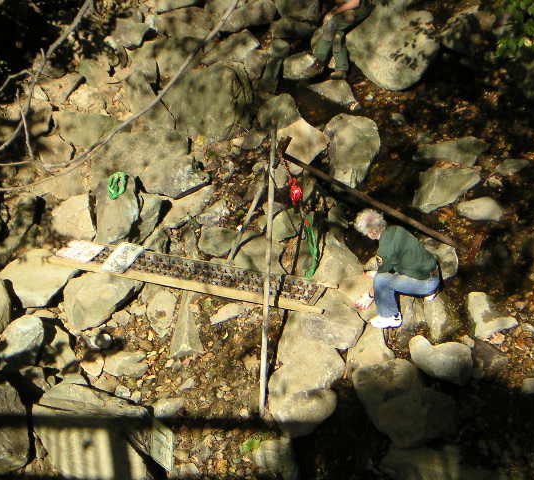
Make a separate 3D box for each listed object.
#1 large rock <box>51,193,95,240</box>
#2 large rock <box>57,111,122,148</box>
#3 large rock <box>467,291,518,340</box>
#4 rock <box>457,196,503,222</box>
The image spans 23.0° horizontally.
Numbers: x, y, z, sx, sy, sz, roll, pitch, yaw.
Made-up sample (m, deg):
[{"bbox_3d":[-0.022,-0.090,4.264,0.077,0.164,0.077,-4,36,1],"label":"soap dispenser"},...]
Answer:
[{"bbox_3d":[-1.765,-0.216,12.000,0.349,0.266,0.409,0,41,0],"label":"large rock"},{"bbox_3d":[-1.776,-1.089,13.100,0.620,0.211,0.384,0,41,0],"label":"large rock"},{"bbox_3d":[1.888,0.635,11.041,0.450,0.220,0.420,0,42,0],"label":"large rock"},{"bbox_3d":[1.870,-0.276,11.500,0.391,0.140,0.190,0,40,0],"label":"rock"}]

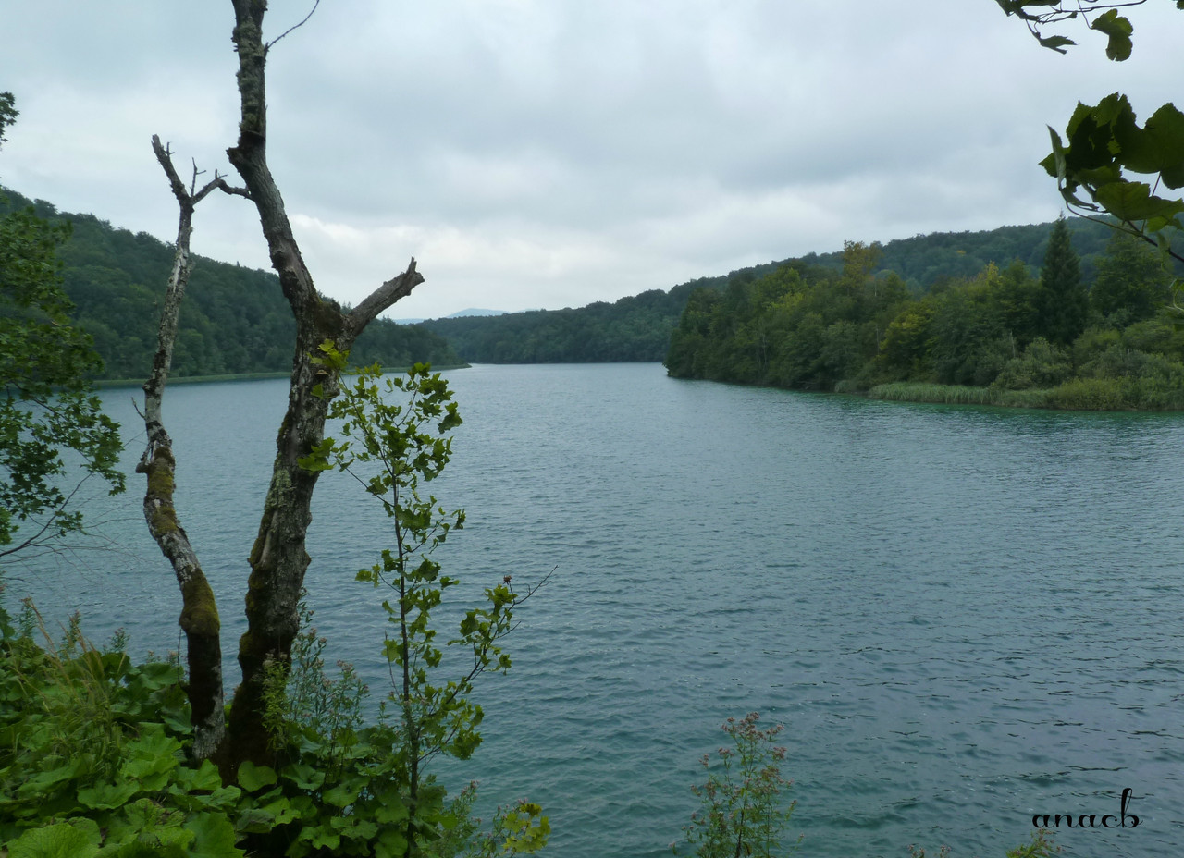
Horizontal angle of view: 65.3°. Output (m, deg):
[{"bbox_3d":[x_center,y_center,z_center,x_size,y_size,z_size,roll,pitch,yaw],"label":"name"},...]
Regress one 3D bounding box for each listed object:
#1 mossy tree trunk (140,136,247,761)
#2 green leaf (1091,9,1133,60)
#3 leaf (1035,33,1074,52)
[{"bbox_3d":[-1.803,0.090,4.200,0.430,2.800,0.340,0,4,0],"label":"mossy tree trunk"},{"bbox_3d":[1.097,-0.831,1.950,0.080,0.100,0.050,1,5,18],"label":"green leaf"},{"bbox_3d":[0.978,-0.817,1.950,0.082,0.040,0.065,1,5,18],"label":"leaf"}]

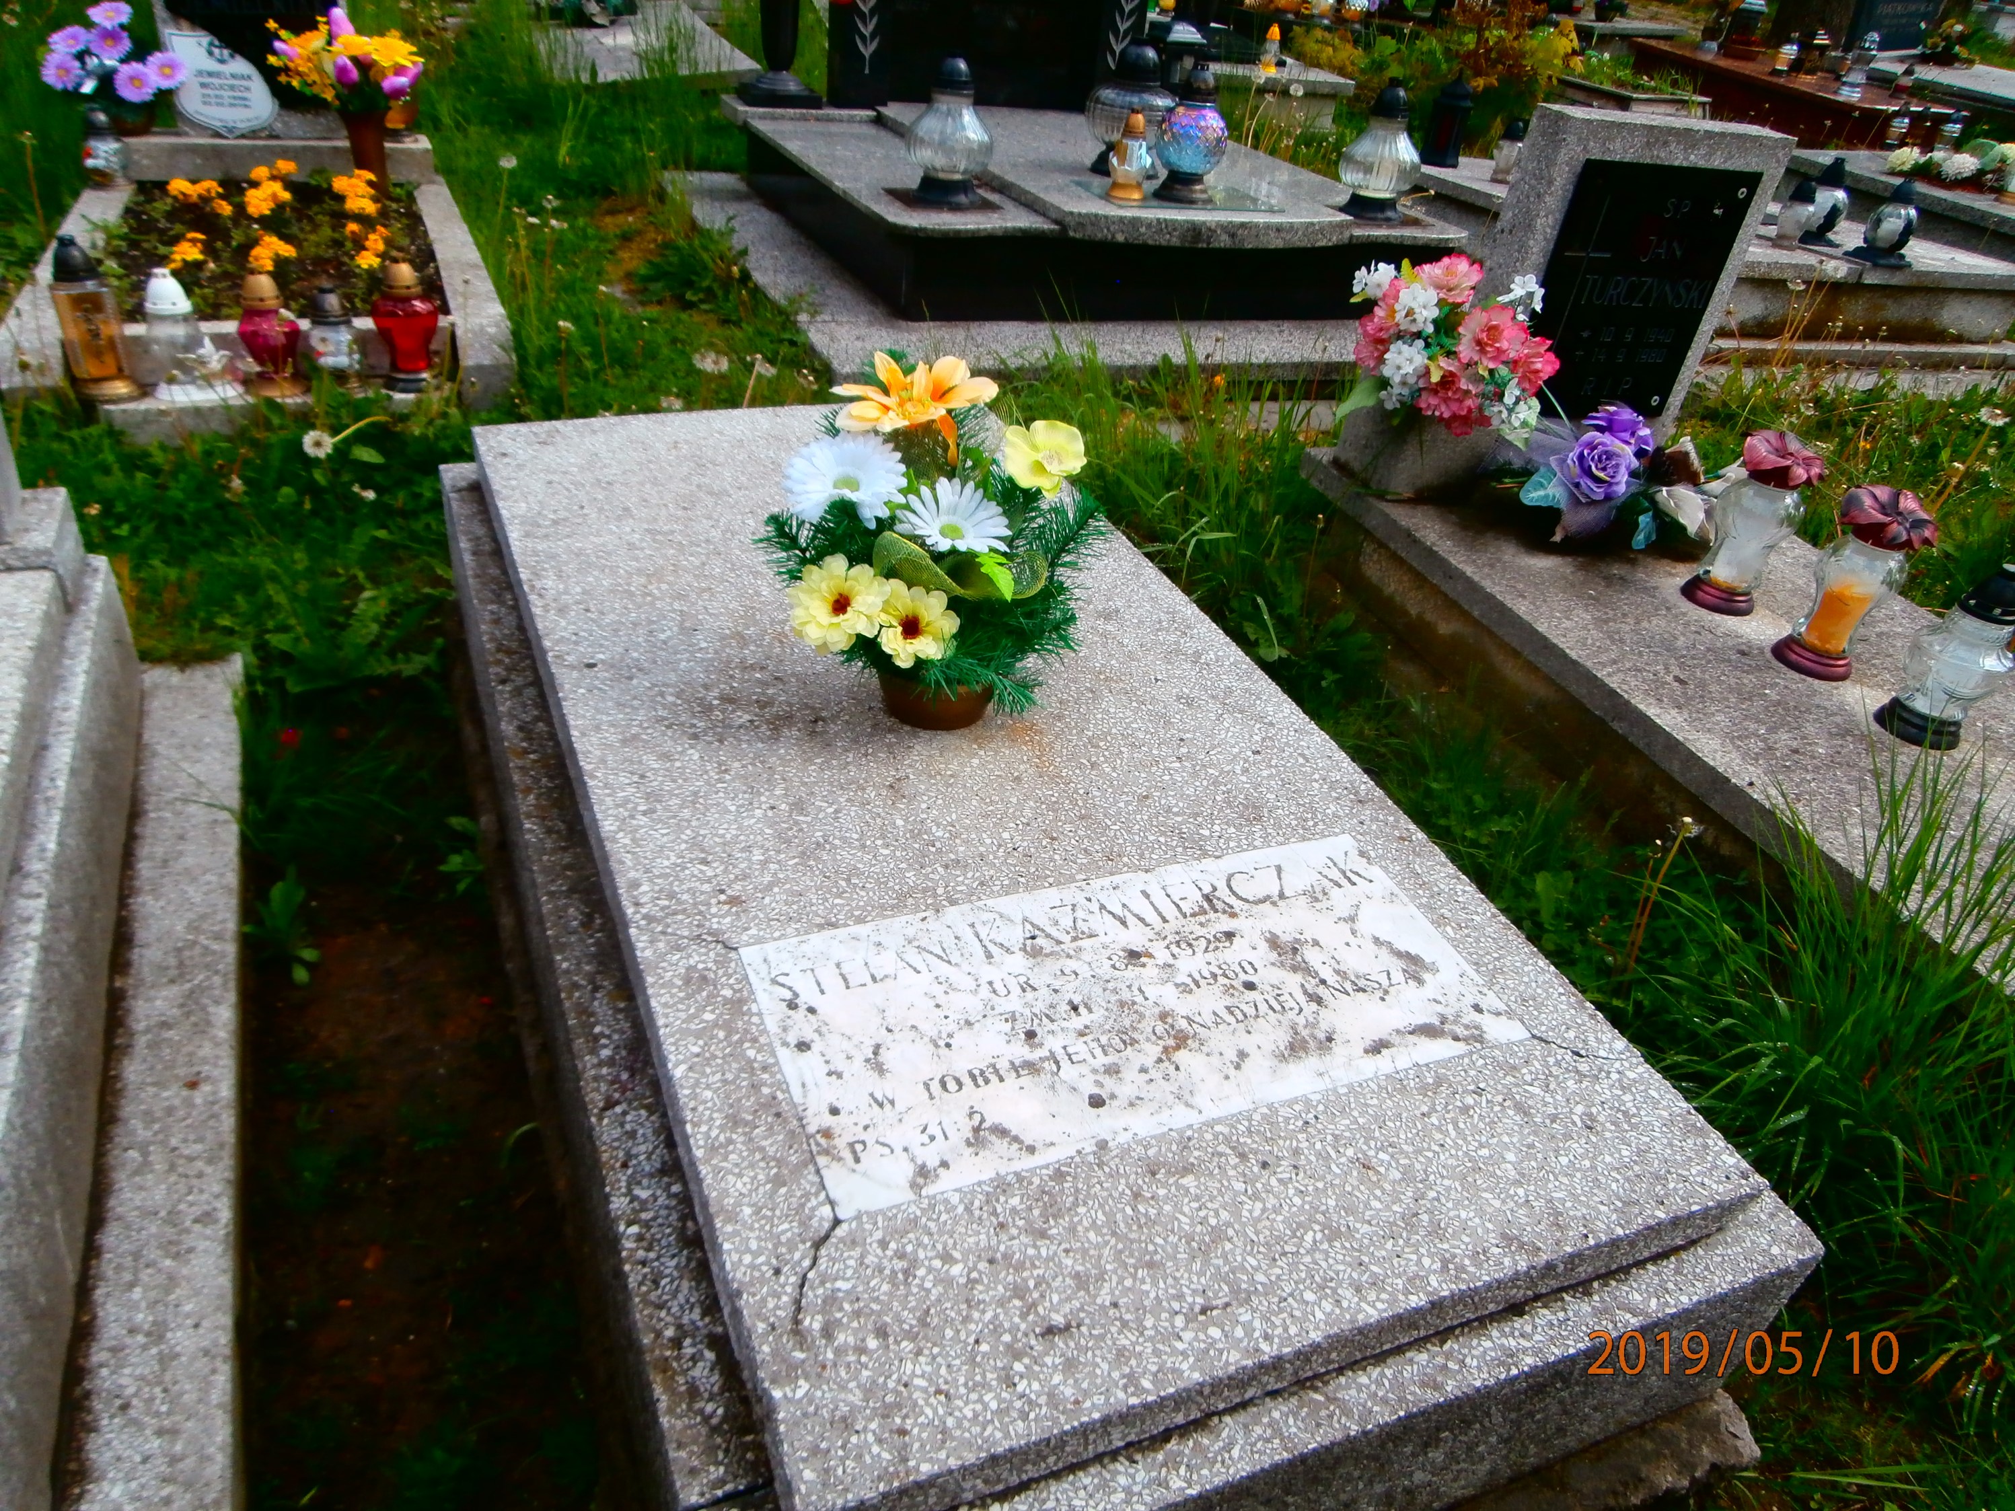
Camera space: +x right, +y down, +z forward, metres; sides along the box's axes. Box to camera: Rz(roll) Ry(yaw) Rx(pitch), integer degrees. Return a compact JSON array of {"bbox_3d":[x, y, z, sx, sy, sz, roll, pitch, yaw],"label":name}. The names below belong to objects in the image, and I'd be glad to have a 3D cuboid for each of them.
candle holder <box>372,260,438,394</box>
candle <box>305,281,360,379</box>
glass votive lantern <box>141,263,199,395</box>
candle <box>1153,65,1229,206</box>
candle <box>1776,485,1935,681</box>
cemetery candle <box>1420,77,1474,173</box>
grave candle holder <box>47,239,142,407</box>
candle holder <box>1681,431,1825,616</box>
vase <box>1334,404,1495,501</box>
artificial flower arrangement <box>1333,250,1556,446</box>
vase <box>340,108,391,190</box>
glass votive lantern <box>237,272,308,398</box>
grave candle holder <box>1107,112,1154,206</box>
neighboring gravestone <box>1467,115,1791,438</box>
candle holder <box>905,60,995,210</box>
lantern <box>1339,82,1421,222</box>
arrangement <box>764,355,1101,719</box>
[{"bbox_3d":[-1.220,-0.871,2.836,0.142,0.240,0.142,-9,33,-22],"label":"candle holder"},{"bbox_3d":[-1.303,-0.820,2.726,0.087,0.190,0.087,-11,36,-22],"label":"candle"},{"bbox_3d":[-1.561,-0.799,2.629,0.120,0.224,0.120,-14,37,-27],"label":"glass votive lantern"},{"bbox_3d":[0.467,-1.578,3.555,0.176,0.300,0.176,7,33,4],"label":"candle"},{"bbox_3d":[1.157,-0.231,1.914,0.126,0.242,0.126,-4,35,-22],"label":"candle"},{"bbox_3d":[1.540,-2.204,4.876,0.135,0.273,0.135,-7,33,-19],"label":"cemetery candle"},{"bbox_3d":[-1.746,-0.834,2.655,0.130,0.285,0.125,-9,33,-22],"label":"grave candle holder"},{"bbox_3d":[1.104,-0.341,2.074,0.126,0.239,0.126,-4,35,-22],"label":"candle holder"},{"bbox_3d":[0.674,-0.559,2.356,0.196,0.157,0.138,-9,38,-20],"label":"vase"},{"bbox_3d":[0.697,-0.648,2.219,0.279,0.256,0.223,-9,38,-20],"label":"artificial flower arrangement"},{"bbox_3d":[-1.732,-1.651,3.850,0.128,0.214,0.128,-9,35,-21],"label":"vase"},{"bbox_3d":[-1.456,-0.831,2.754,0.128,0.221,0.128,-9,33,-22],"label":"glass votive lantern"},{"bbox_3d":[0.299,-1.441,3.355,0.107,0.190,0.107,4,31,-2],"label":"grave candle holder"},{"bbox_3d":[1.047,-0.818,2.442,0.473,0.542,0.095,-6,38,-21],"label":"neighboring gravestone"},{"bbox_3d":[-0.138,-1.524,3.418,0.210,0.316,0.210,2,33,-3],"label":"candle holder"},{"bbox_3d":[0.983,-1.575,3.648,0.208,0.302,0.208,11,33,10],"label":"lantern"},{"bbox_3d":[-0.096,-0.204,1.508,0.345,0.365,0.290,-4,35,-15],"label":"arrangement"}]

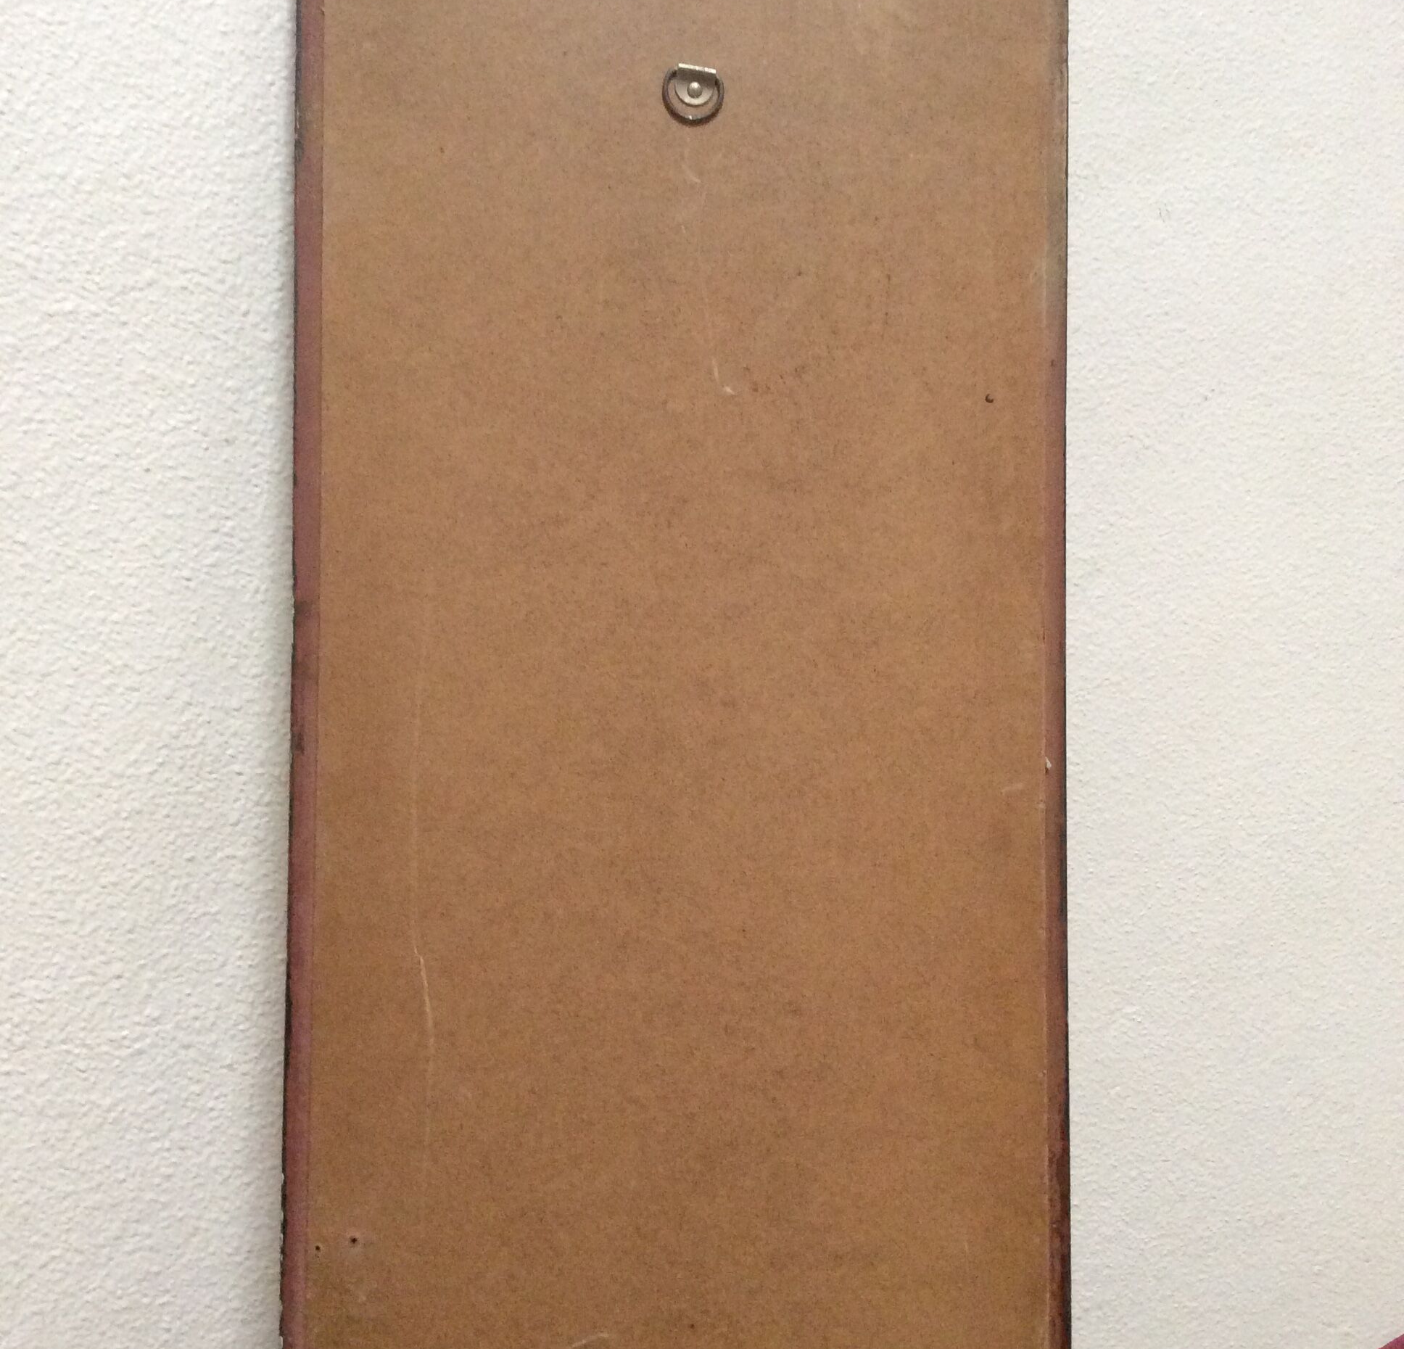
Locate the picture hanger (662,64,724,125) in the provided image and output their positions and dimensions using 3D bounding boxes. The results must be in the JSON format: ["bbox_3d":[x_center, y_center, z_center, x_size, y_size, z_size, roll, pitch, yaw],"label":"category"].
[{"bbox_3d":[-0.004,-0.242,0.725,0.025,0.025,0.005,6,-3,-6],"label":"picture hanger"}]

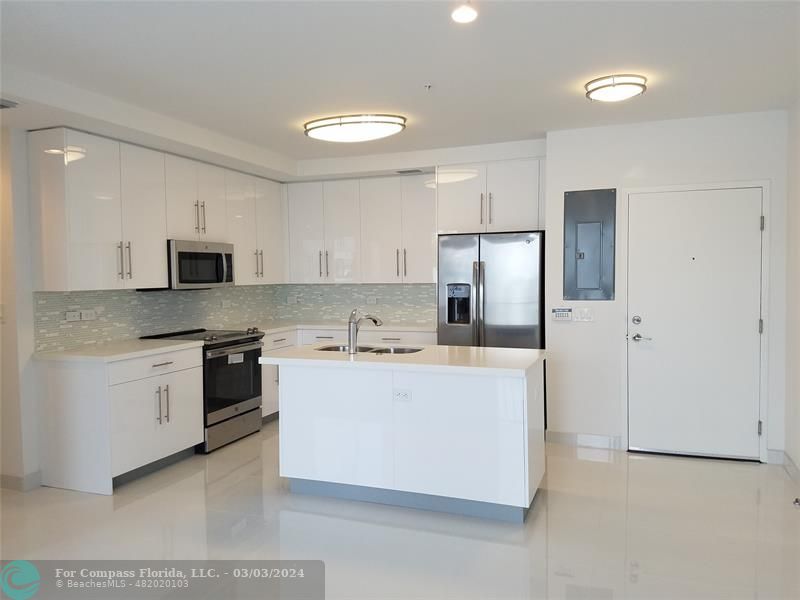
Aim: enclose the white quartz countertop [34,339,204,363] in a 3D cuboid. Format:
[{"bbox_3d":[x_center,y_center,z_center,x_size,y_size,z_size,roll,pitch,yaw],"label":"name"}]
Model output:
[{"bbox_3d":[-2.020,0.365,4.423,0.650,0.036,0.949,0,2,21],"label":"white quartz countertop"}]

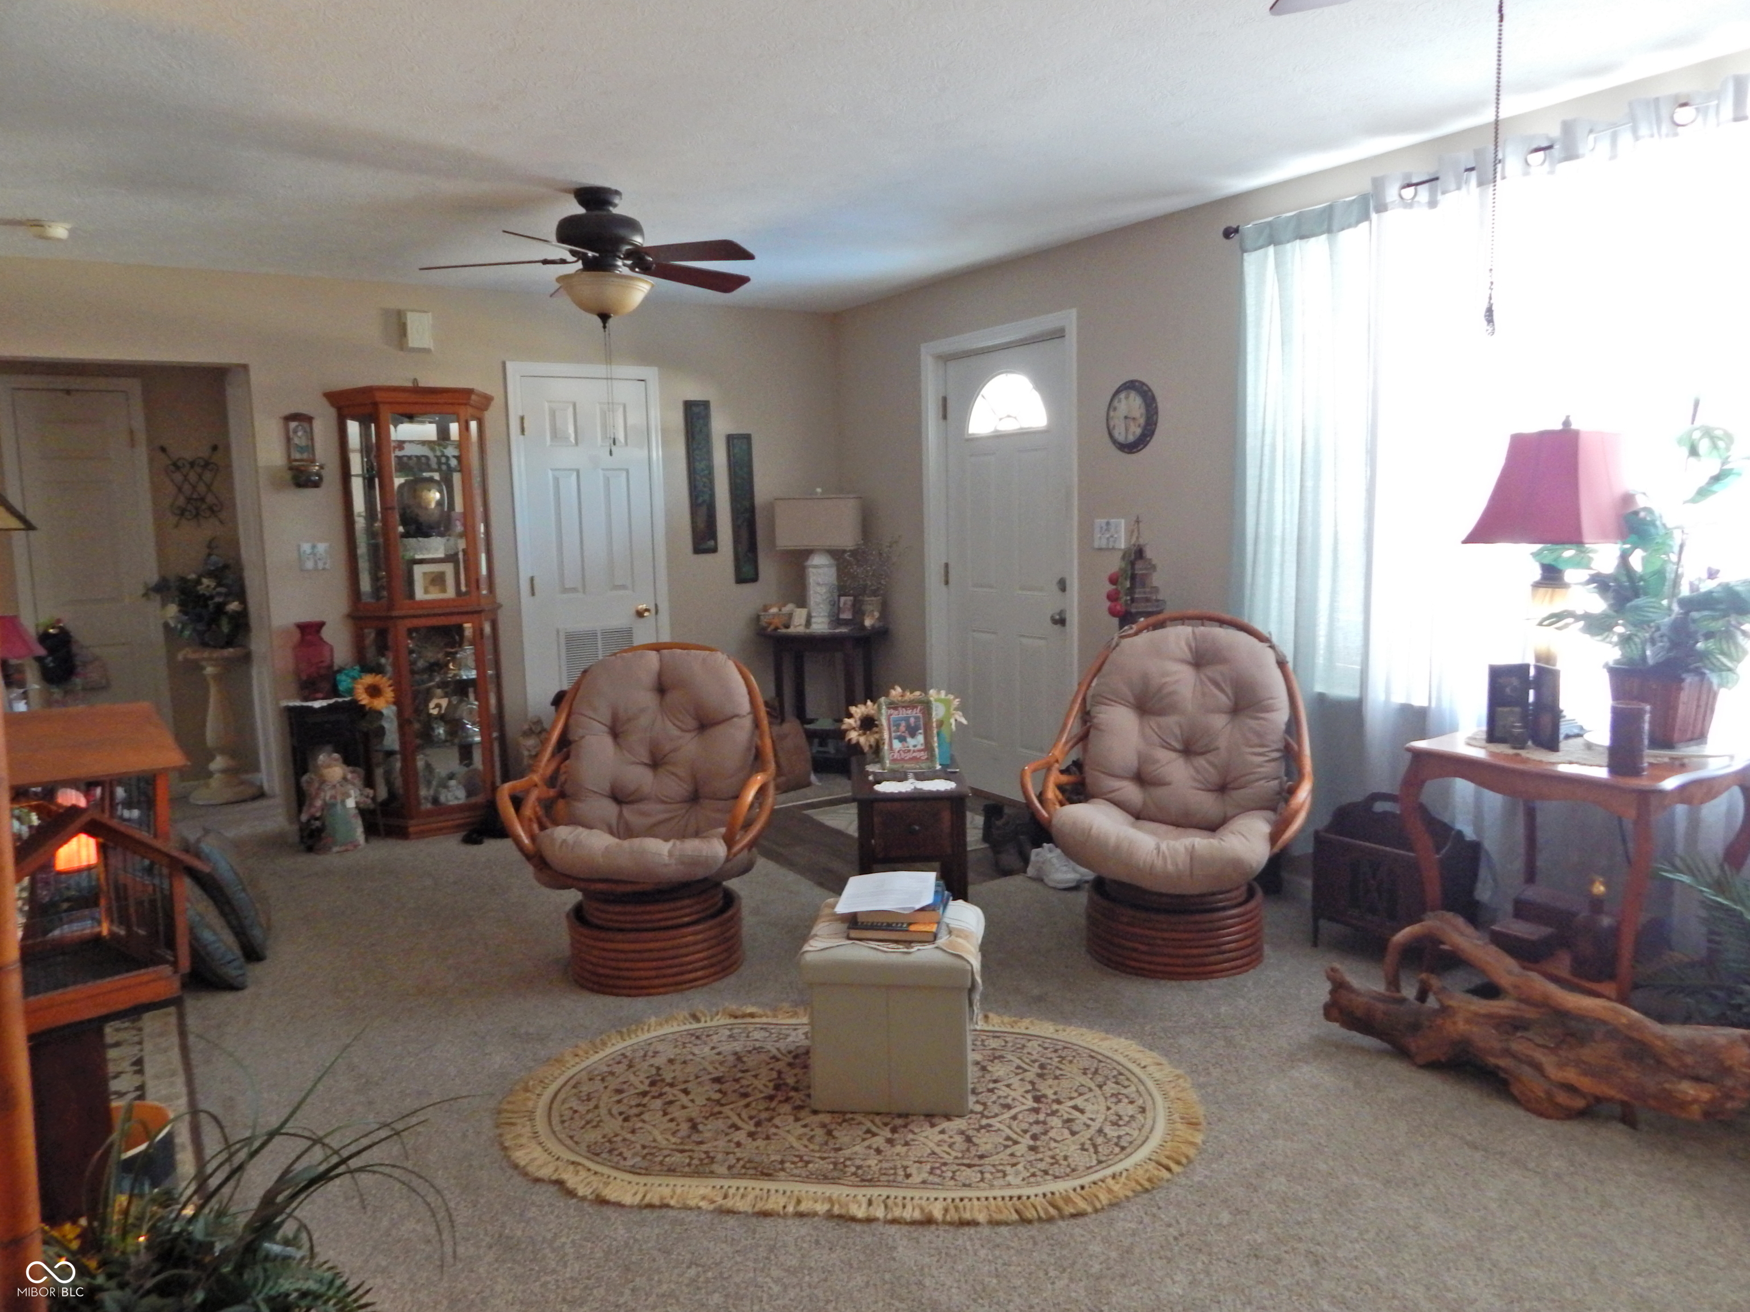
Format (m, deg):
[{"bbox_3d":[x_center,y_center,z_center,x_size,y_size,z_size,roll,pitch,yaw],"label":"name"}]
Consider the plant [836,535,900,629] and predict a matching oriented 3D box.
[{"bbox_3d":[-0.036,-0.390,5.860,0.340,0.490,0.300,-1,8,3],"label":"plant"}]

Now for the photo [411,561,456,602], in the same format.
[{"bbox_3d":[-1.959,-0.332,4.948,0.195,0.175,0.030,-7,10,-32],"label":"photo"}]

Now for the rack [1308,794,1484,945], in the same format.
[{"bbox_3d":[1.555,0.655,3.325,0.235,0.490,0.370,-8,10,-41],"label":"rack"}]

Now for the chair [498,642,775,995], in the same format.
[{"bbox_3d":[-0.707,0.467,3.545,0.790,0.980,0.860,-1,9,3],"label":"chair"}]

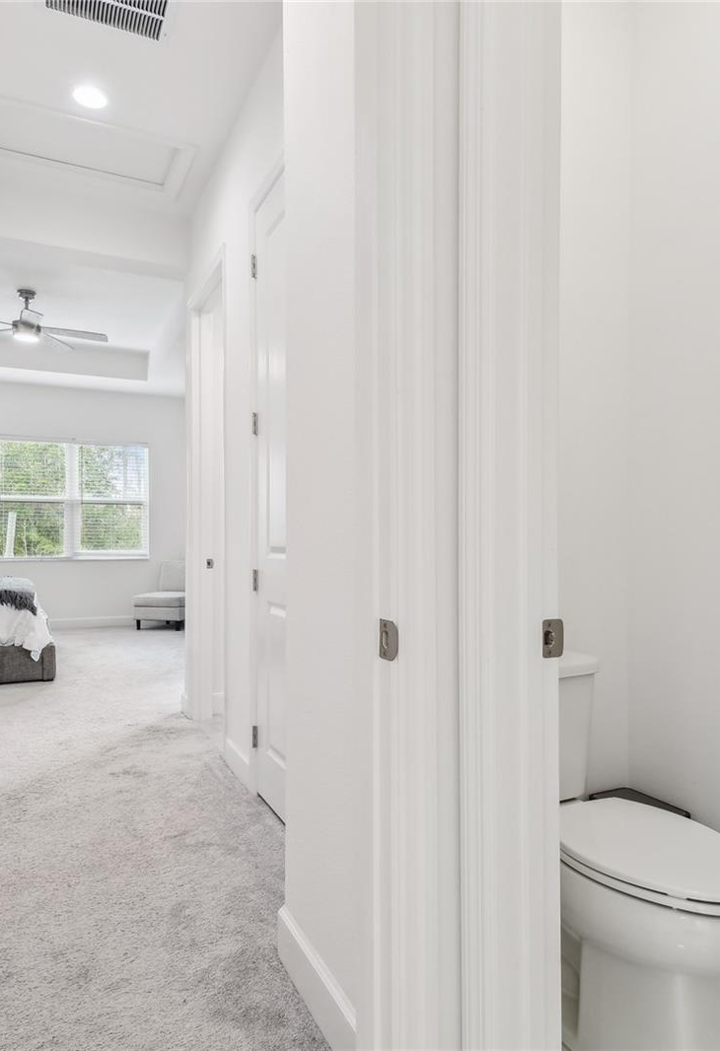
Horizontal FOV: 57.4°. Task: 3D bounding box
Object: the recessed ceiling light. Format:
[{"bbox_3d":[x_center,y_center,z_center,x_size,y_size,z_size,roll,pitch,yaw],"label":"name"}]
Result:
[{"bbox_3d":[-1.173,-1.858,2.859,0.170,0.030,0.170,0,0,-27],"label":"recessed ceiling light"}]

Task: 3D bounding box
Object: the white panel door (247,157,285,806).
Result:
[{"bbox_3d":[-0.239,-0.118,2.479,0.112,2.512,0.870,0,0,-27],"label":"white panel door"}]

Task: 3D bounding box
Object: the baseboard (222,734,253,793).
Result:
[{"bbox_3d":[-0.566,1.079,3.036,0.016,0.118,0.440,0,0,-27],"label":"baseboard"}]

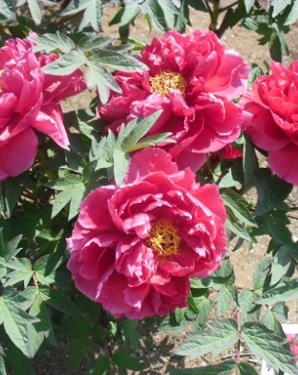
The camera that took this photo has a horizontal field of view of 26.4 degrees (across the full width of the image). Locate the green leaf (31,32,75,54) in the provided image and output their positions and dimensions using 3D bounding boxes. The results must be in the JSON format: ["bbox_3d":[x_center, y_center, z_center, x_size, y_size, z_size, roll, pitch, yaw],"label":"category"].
[{"bbox_3d":[-0.116,-0.174,0.770,0.058,0.011,0.045,13,43,15],"label":"green leaf"}]

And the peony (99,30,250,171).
[{"bbox_3d":[0.031,-0.105,0.770,0.180,0.115,0.180,-1,52,1],"label":"peony"}]

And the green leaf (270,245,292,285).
[{"bbox_3d":[0.178,0.106,0.870,0.023,0.015,0.057,19,73,13],"label":"green leaf"}]

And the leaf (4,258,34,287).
[{"bbox_3d":[-0.160,0.104,0.780,0.039,0.018,0.028,-25,52,15],"label":"leaf"}]

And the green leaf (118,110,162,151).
[{"bbox_3d":[-0.011,-0.063,0.700,0.062,0.012,0.033,-43,58,-6],"label":"green leaf"}]

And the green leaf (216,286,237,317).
[{"bbox_3d":[0.100,0.155,0.860,0.027,0.015,0.041,13,70,5],"label":"green leaf"}]

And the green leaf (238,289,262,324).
[{"bbox_3d":[0.136,0.162,0.870,0.028,0.015,0.045,18,70,7],"label":"green leaf"}]

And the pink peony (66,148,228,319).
[{"bbox_3d":[-0.002,0.055,0.740,0.175,0.105,0.170,-3,73,-3],"label":"pink peony"}]

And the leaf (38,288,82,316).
[{"bbox_3d":[-0.117,0.151,0.840,0.068,0.015,0.024,30,55,15],"label":"leaf"}]

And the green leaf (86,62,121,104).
[{"bbox_3d":[-0.065,-0.130,0.790,0.039,0.018,0.064,-20,70,-14],"label":"green leaf"}]

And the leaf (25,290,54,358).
[{"bbox_3d":[-0.135,0.168,0.785,0.032,0.080,0.020,2,0,1],"label":"leaf"}]

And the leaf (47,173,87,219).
[{"bbox_3d":[-0.103,0.014,0.840,0.046,0.018,0.060,30,73,18],"label":"leaf"}]

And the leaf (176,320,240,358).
[{"bbox_3d":[0.073,0.194,0.800,0.086,0.018,0.037,-16,56,-4],"label":"leaf"}]

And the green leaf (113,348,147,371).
[{"bbox_3d":[-0.026,0.244,0.900,0.049,0.015,0.030,8,52,-12],"label":"green leaf"}]

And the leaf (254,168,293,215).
[{"bbox_3d":[0.163,0.005,0.830,0.046,0.013,0.065,14,73,4],"label":"leaf"}]

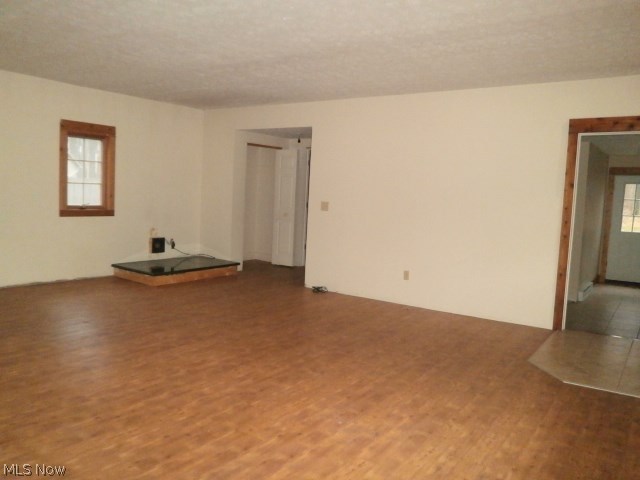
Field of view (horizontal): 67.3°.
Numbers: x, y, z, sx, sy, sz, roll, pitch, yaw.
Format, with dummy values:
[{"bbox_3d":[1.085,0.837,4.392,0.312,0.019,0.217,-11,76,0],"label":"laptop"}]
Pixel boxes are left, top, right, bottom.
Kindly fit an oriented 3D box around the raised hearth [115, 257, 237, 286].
[{"bbox_3d":[-2.087,0.440,7.087,1.010,0.165,1.540,6,6,33],"label":"raised hearth"}]

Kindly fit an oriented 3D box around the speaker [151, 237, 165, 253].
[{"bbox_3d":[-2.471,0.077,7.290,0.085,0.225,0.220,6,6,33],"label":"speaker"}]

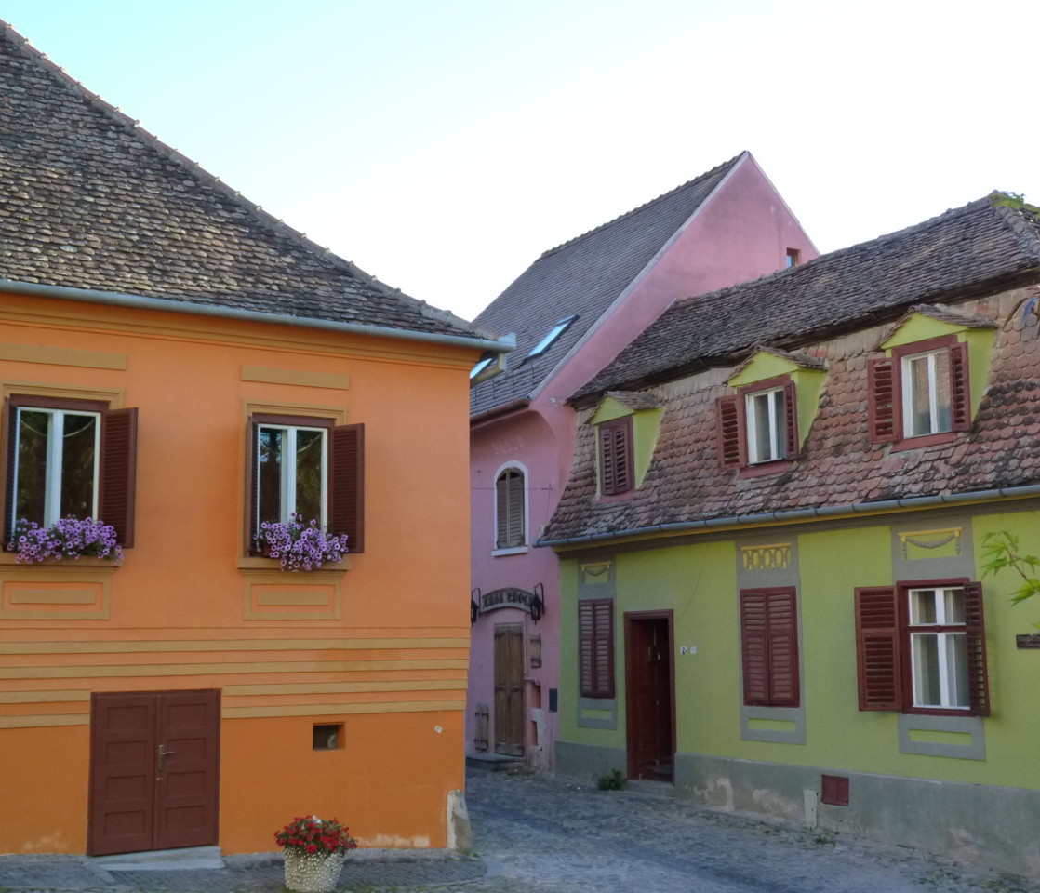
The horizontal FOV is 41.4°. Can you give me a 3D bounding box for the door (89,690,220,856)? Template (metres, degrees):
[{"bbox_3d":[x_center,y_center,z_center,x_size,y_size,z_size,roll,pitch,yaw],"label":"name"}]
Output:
[{"bbox_3d":[-3.319,2.945,12.531,1.195,1.419,0.090,4,-9,-30],"label":"door"}]

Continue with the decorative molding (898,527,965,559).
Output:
[{"bbox_3d":[4.816,1.144,16.195,0.050,0.310,0.940,5,-10,-33],"label":"decorative molding"}]

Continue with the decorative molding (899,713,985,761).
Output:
[{"bbox_3d":[4.460,3.076,14.593,0.050,0.428,1.169,4,-10,-31],"label":"decorative molding"}]

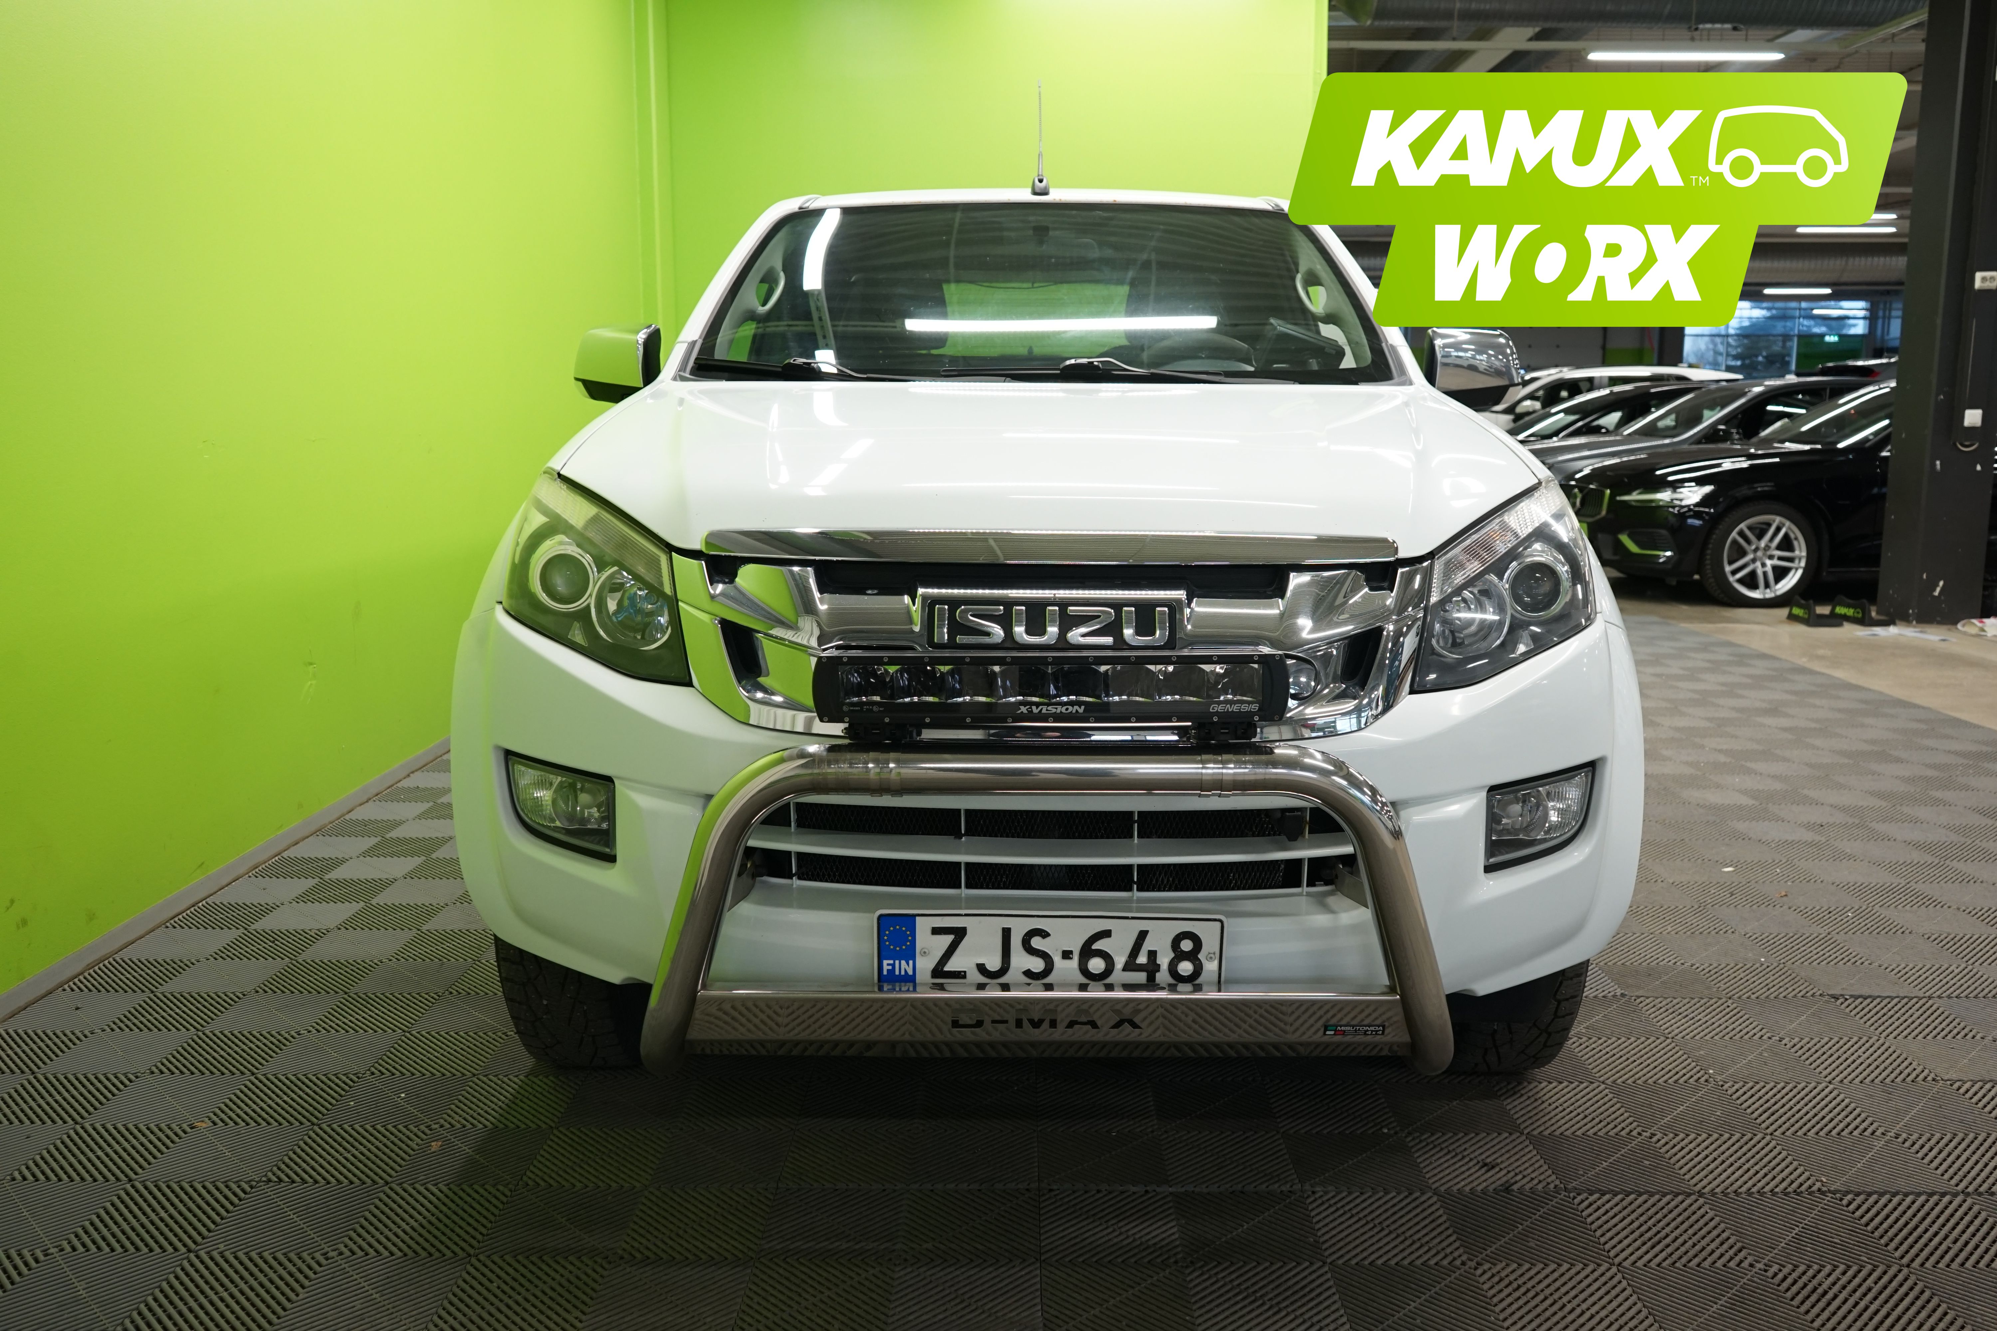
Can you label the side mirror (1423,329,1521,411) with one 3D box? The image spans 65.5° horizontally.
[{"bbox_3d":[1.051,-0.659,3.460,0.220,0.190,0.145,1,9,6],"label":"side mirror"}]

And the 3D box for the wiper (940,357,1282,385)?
[{"bbox_3d":[0.224,-0.591,3.120,0.690,0.065,0.100,-1,9,-4],"label":"wiper"}]

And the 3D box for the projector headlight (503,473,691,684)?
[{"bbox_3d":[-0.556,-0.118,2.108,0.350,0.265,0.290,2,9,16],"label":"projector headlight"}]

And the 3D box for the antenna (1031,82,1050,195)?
[{"bbox_3d":[0.108,-1.364,4.016,0.050,0.295,0.110,0,9,1],"label":"antenna"}]

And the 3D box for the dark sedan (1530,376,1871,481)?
[{"bbox_3d":[6.400,-1.692,13.351,4.850,1.470,1.860,0,9,-1],"label":"dark sedan"}]

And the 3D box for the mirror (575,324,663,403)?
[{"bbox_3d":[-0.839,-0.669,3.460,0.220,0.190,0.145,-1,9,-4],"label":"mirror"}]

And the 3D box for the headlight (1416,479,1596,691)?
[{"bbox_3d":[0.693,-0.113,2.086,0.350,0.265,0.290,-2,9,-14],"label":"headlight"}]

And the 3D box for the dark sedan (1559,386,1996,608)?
[{"bbox_3d":[6.253,-1.217,10.426,4.760,1.430,1.850,0,9,-1],"label":"dark sedan"}]

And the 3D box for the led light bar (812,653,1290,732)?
[{"bbox_3d":[0.060,0.027,1.821,0.555,0.090,0.085,0,9,1],"label":"led light bar"}]

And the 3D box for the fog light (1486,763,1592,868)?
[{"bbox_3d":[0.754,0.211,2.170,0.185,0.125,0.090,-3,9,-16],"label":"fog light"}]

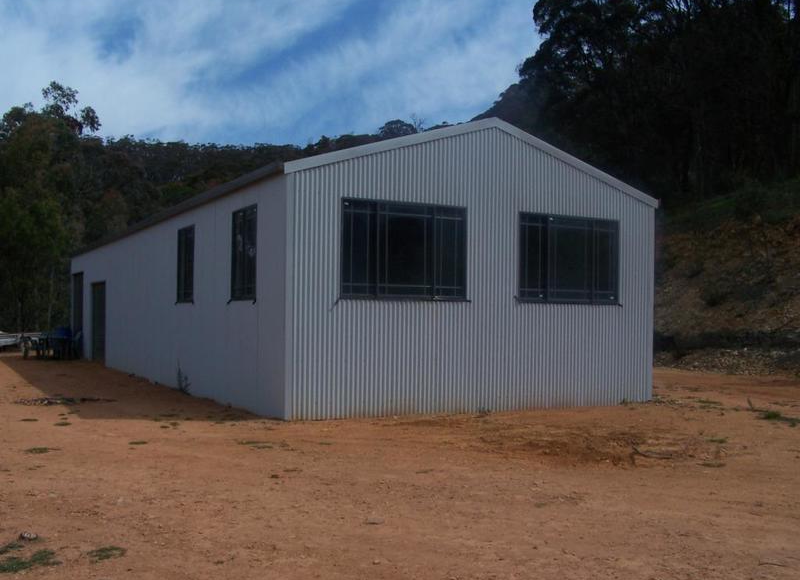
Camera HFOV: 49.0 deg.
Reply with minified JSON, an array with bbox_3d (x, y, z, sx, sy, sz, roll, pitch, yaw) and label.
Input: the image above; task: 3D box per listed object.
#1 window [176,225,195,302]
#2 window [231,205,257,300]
[{"bbox_3d":[-4.011,-0.468,16.542,0.100,1.418,1.084,2,-2,-30],"label":"window"},{"bbox_3d":[-2.429,-0.560,13.788,0.100,1.434,1.116,2,-2,-30],"label":"window"}]

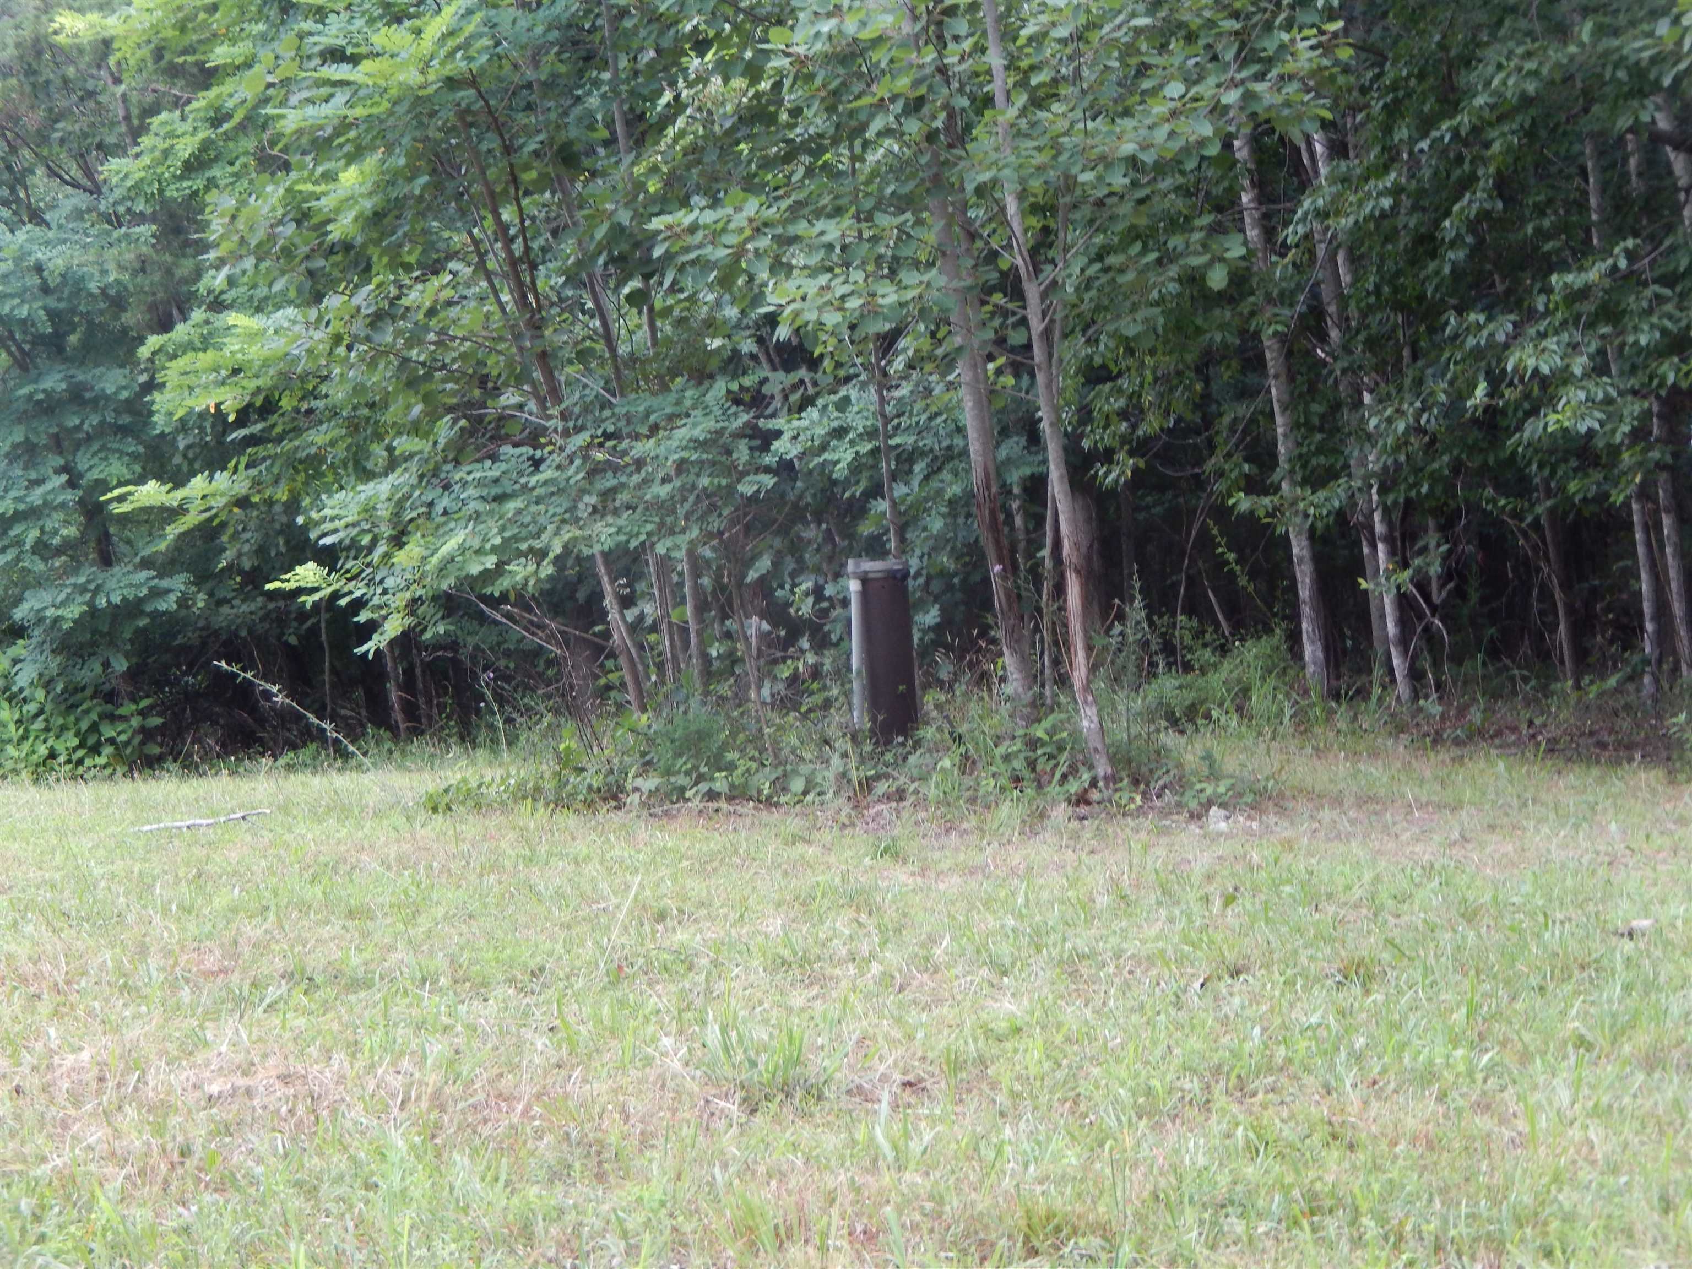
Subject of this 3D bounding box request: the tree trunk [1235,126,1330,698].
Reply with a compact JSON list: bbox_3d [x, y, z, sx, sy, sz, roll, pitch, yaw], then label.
[{"bbox_3d":[1.856,-0.941,15.127,0.113,2.447,0.113,-8,3,0],"label":"tree trunk"}]

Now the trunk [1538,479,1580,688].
[{"bbox_3d":[3.289,-0.234,16.471,0.080,0.977,0.080,-9,3,0],"label":"trunk"}]

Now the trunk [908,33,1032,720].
[{"bbox_3d":[0.470,-0.969,13.122,0.147,2.617,0.147,-9,3,0],"label":"trunk"}]

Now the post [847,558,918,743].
[{"bbox_3d":[0.144,0.073,12.580,0.215,0.685,0.215,-5,3,0],"label":"post"}]

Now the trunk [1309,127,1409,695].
[{"bbox_3d":[2.160,-0.915,14.928,0.111,2.416,0.111,-9,3,0],"label":"trunk"}]

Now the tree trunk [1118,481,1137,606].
[{"bbox_3d":[1.415,-0.449,17.980,0.067,0.668,0.067,-4,3,0],"label":"tree trunk"}]

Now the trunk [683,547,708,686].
[{"bbox_3d":[-0.581,-0.061,13.883,0.051,0.574,0.051,-6,3,0],"label":"trunk"}]

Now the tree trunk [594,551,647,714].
[{"bbox_3d":[-0.870,0.001,13.780,0.077,0.669,0.077,-14,3,0],"label":"tree trunk"}]

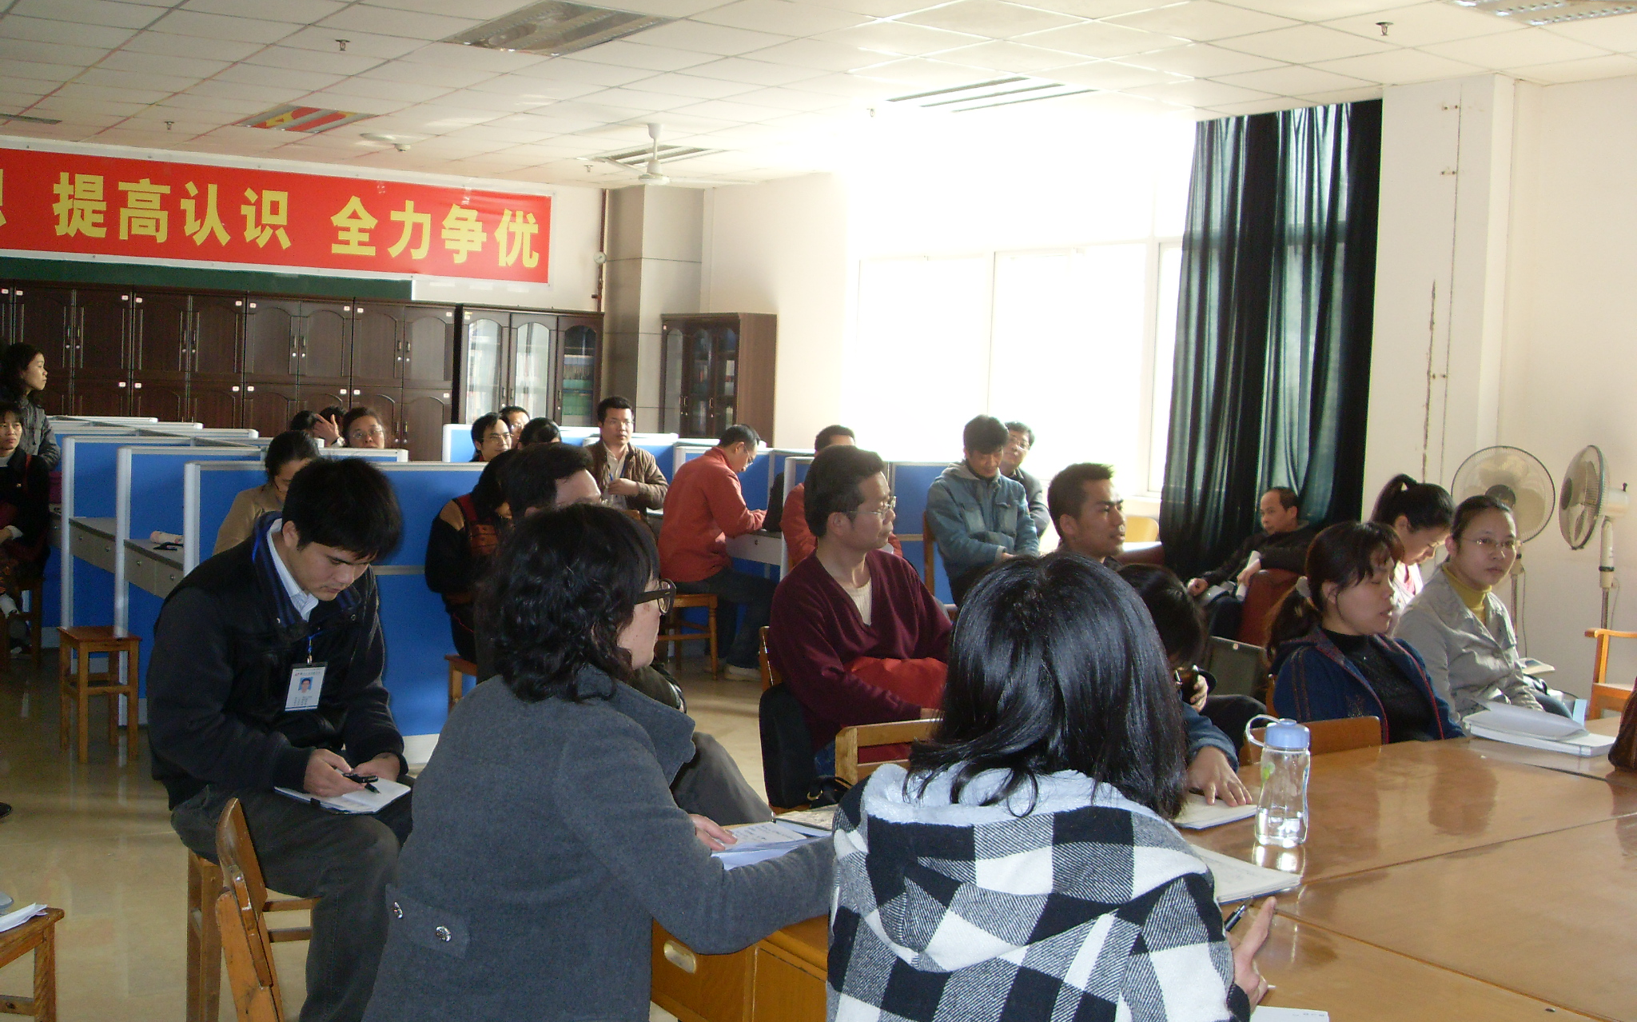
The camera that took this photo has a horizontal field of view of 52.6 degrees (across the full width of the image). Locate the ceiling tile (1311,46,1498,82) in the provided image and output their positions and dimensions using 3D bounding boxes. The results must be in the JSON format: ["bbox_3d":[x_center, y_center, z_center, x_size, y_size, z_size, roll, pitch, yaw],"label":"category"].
[{"bbox_3d":[2.559,-1.966,7.321,0.600,0.022,0.600,-1,6,-34],"label":"ceiling tile"}]

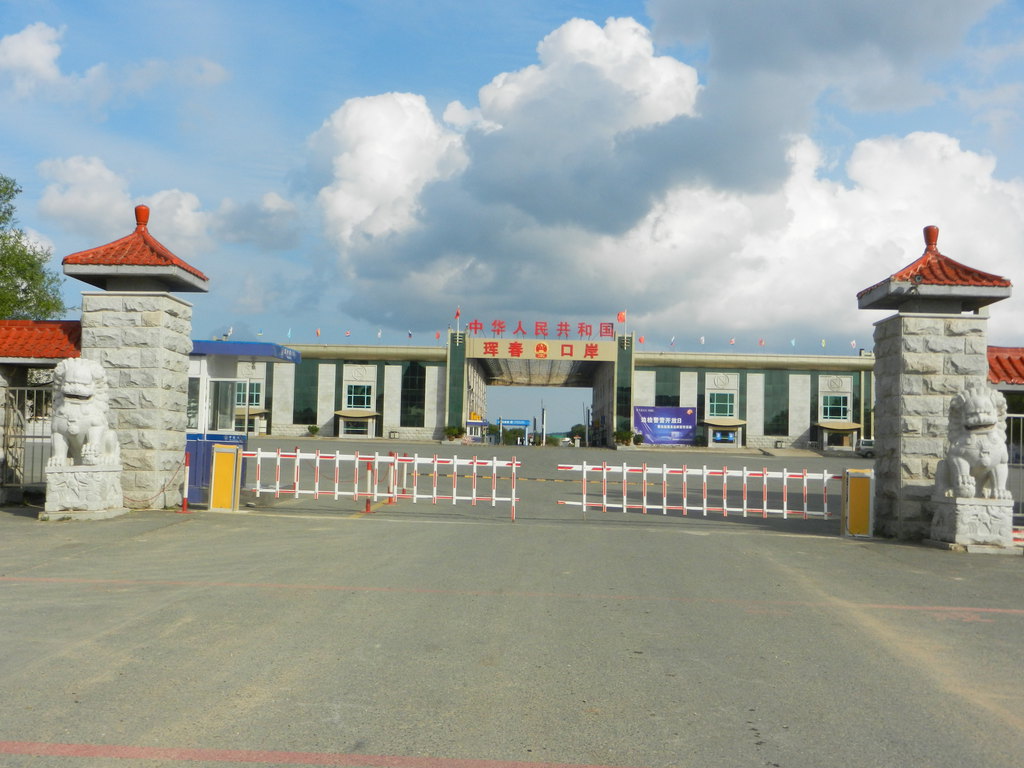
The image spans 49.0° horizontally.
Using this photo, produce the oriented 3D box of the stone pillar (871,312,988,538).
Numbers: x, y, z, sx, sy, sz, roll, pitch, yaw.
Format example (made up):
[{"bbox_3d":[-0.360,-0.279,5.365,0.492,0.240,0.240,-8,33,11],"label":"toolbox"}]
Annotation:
[{"bbox_3d":[6.562,0.696,17.664,1.357,3.414,1.336,1,-3,2],"label":"stone pillar"}]

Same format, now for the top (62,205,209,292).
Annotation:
[{"bbox_3d":[-6.152,-2.175,18.641,1.785,1.524,1.775,1,-3,2],"label":"top"}]

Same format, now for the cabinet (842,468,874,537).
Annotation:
[{"bbox_3d":[5.299,1.825,17.225,0.375,1.005,0.337,1,-3,2],"label":"cabinet"}]

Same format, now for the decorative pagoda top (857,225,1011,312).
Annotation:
[{"bbox_3d":[6.628,-1.768,17.793,1.785,1.524,1.775,1,-3,2],"label":"decorative pagoda top"}]

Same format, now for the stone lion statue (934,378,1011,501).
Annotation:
[{"bbox_3d":[6.594,0.786,16.117,0.767,1.701,0.949,1,-3,2],"label":"stone lion statue"}]

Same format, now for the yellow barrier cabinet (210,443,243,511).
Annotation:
[{"bbox_3d":[-4.531,1.510,17.863,0.380,1.016,0.337,1,-3,2],"label":"yellow barrier cabinet"}]

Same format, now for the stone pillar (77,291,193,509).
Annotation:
[{"bbox_3d":[-6.218,0.290,18.512,1.357,3.414,1.336,1,-3,2],"label":"stone pillar"}]

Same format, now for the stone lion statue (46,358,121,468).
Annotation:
[{"bbox_3d":[-6.329,0.422,16.850,0.780,1.592,0.949,1,-3,2],"label":"stone lion statue"}]

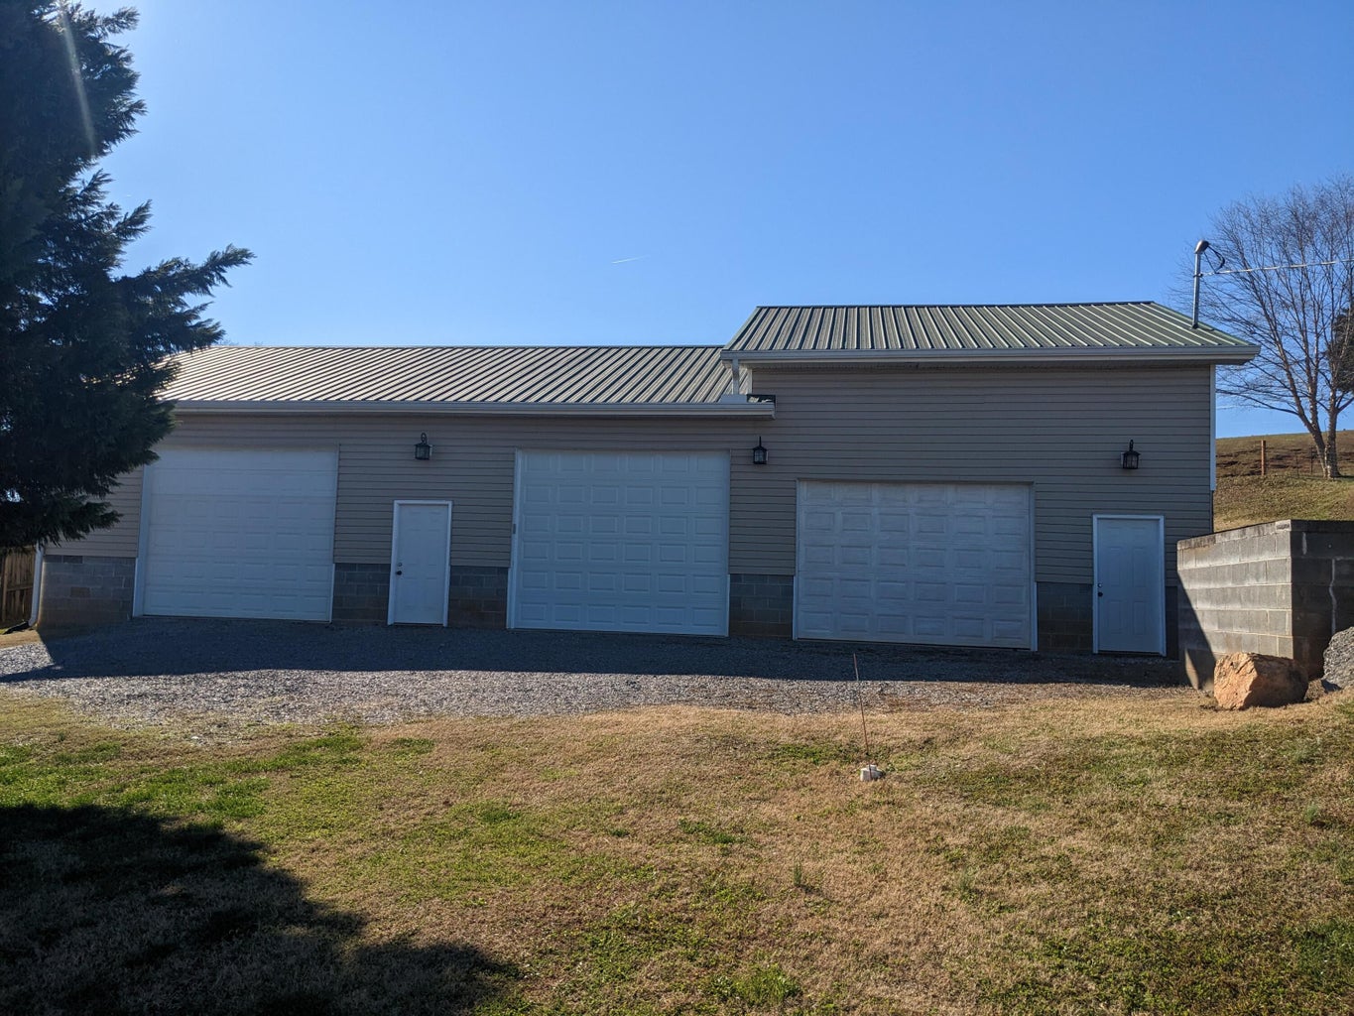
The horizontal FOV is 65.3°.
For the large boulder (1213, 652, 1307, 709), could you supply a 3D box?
[{"bbox_3d":[4.332,1.278,7.850,0.620,0.430,0.570,-1,-5,29],"label":"large boulder"}]

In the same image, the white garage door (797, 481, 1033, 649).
[{"bbox_3d":[3.733,0.851,16.700,3.669,2.569,0.100,1,-4,8],"label":"white garage door"}]

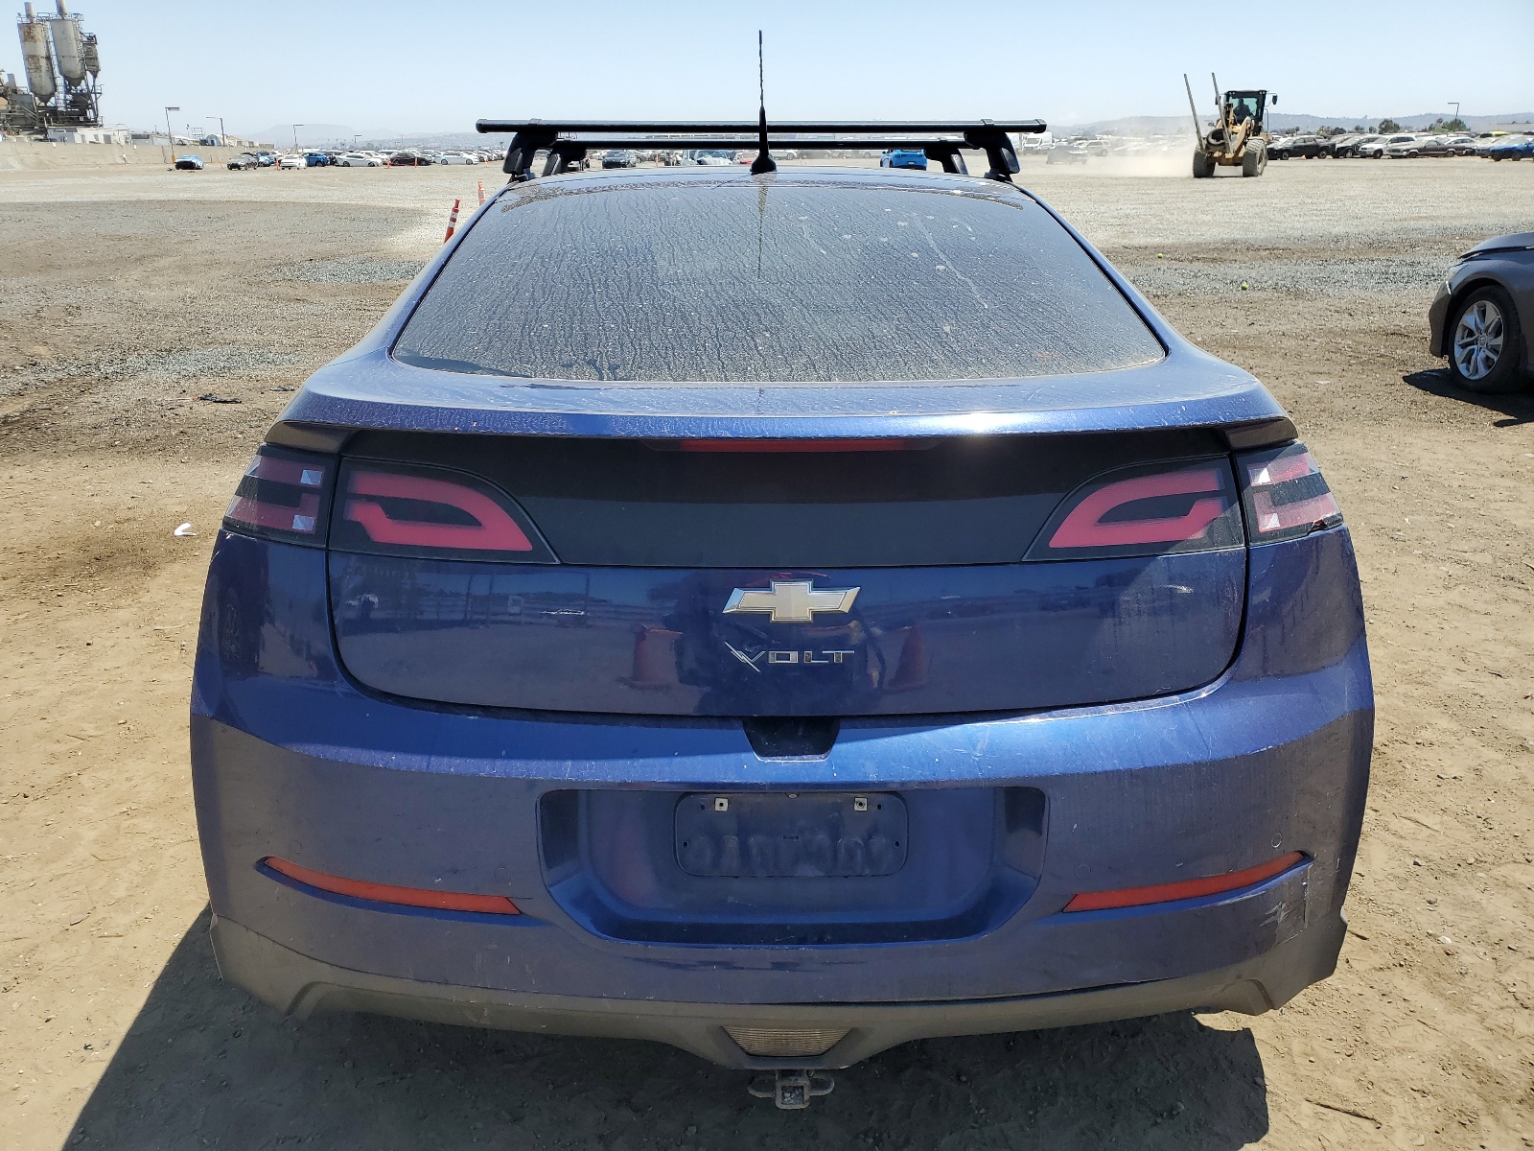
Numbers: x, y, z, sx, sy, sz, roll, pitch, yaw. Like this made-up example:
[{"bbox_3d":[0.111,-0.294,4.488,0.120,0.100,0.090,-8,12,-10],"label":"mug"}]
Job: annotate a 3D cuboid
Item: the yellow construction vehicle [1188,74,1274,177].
[{"bbox_3d":[19.336,-18.314,47.046,2.750,3.850,6.400,11,23,27],"label":"yellow construction vehicle"}]

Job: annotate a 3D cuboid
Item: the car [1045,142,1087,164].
[{"bbox_3d":[23.143,-32.493,89.000,1.820,1.520,4.500,-5,21,-13],"label":"car"}]

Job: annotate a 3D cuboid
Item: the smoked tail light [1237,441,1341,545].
[{"bbox_3d":[0.700,-0.108,1.514,0.215,0.114,0.105,-8,22,-21],"label":"smoked tail light"}]

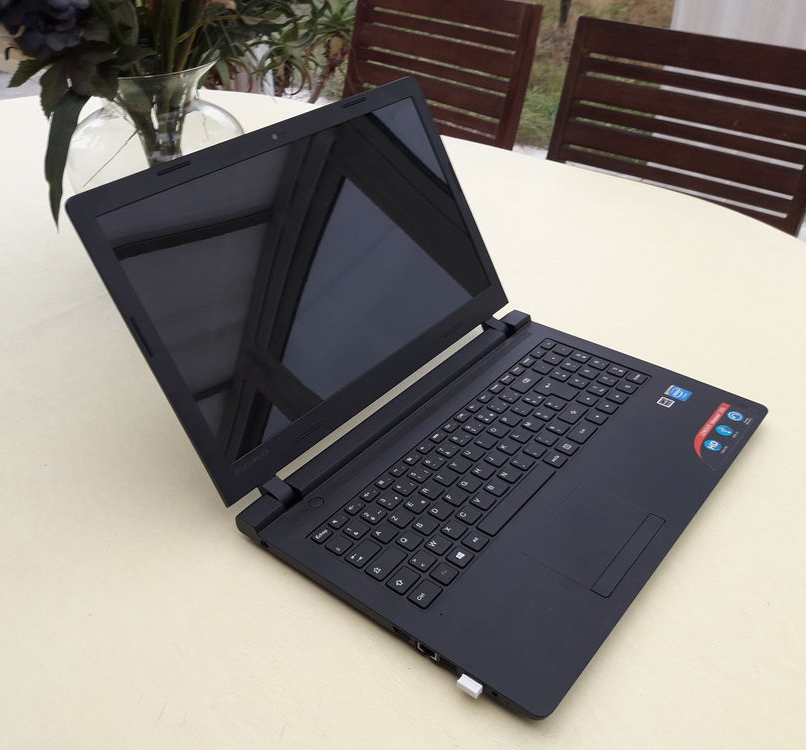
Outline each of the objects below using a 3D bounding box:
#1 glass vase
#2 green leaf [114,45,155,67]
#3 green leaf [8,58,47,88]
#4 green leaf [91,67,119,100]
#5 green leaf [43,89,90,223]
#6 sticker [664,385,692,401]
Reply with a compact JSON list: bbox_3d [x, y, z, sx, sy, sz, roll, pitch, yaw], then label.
[{"bbox_3d":[-0.331,-0.318,1.085,0.240,0.207,0.240,-12,36,-14],"label":"glass vase"},{"bbox_3d":[-0.314,-0.374,0.947,0.054,0.028,0.032,-12,36,-14],"label":"green leaf"},{"bbox_3d":[-0.418,-0.336,0.903,0.050,0.036,0.032,-16,37,-19],"label":"green leaf"},{"bbox_3d":[-0.337,-0.330,0.916,0.036,0.042,0.022,-13,36,-15],"label":"green leaf"},{"bbox_3d":[-0.396,-0.248,0.948,0.045,0.165,0.030,5,29,-24],"label":"green leaf"},{"bbox_3d":[0.248,0.016,0.726,0.019,0.001,0.015,24,42,32],"label":"sticker"}]

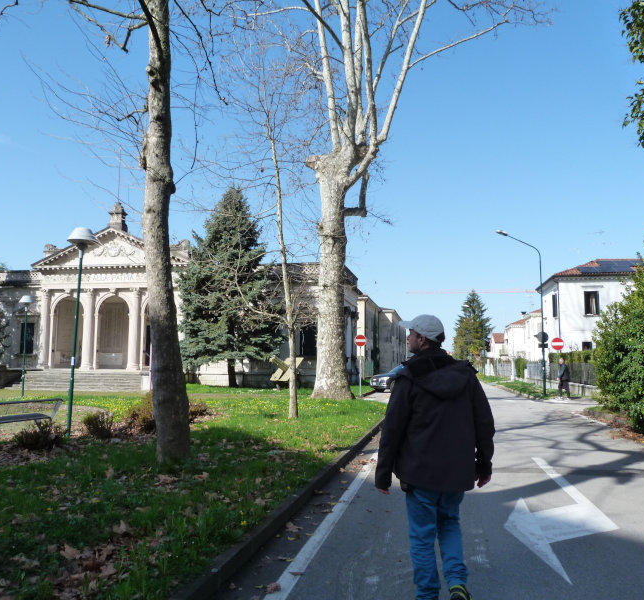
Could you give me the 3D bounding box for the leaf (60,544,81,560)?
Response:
[{"bbox_3d":[-1.852,1.867,4.255,0.130,0.060,0.115,3,-7,-22],"label":"leaf"}]

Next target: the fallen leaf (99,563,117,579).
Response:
[{"bbox_3d":[-1.446,1.830,3.895,0.110,0.050,0.110,3,-7,-19],"label":"fallen leaf"}]

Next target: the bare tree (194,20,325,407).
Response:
[{"bbox_3d":[-1.837,-2.559,17.017,3.700,11.781,3.600,0,-6,0],"label":"bare tree"}]

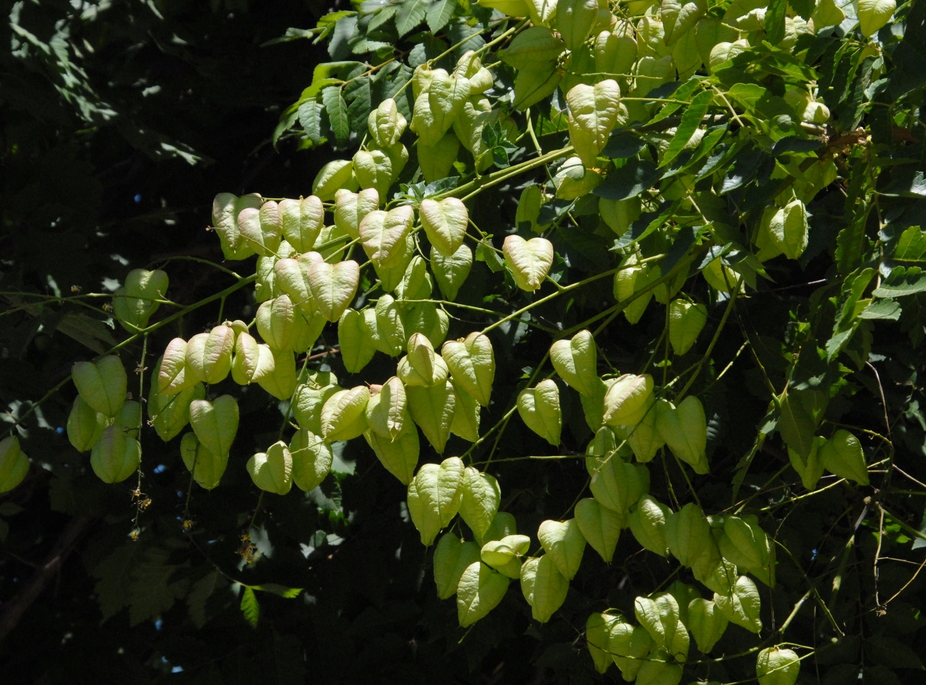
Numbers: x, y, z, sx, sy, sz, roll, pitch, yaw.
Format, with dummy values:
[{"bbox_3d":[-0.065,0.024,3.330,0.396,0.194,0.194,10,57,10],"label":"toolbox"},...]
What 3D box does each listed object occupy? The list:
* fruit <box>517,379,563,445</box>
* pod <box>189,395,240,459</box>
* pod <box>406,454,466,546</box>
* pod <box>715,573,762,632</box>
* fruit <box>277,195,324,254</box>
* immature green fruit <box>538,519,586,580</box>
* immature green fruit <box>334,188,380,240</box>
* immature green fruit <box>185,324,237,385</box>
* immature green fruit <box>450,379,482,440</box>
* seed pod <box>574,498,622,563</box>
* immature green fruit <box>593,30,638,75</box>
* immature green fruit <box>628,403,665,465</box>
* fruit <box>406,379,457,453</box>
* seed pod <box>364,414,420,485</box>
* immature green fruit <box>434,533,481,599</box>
[{"bbox_3d":[0.054,0.048,2.500,0.030,0.048,0.030,-14,-7,0],"label":"fruit"},{"bbox_3d":[-0.171,0.059,2.500,0.033,0.046,0.031,-10,-7,0],"label":"pod"},{"bbox_3d":[-0.019,0.109,2.480,0.038,0.062,0.034,5,-7,0],"label":"pod"},{"bbox_3d":[0.190,0.180,2.480,0.030,0.041,0.029,-24,-7,0],"label":"pod"},{"bbox_3d":[-0.116,-0.085,2.590,0.033,0.044,0.031,0,-9,0],"label":"fruit"},{"bbox_3d":[0.070,0.148,2.580,0.034,0.045,0.032,-12,-9,0],"label":"immature green fruit"},{"bbox_3d":[-0.076,-0.091,2.580,0.033,0.039,0.031,-6,-5,0],"label":"immature green fruit"},{"bbox_3d":[-0.181,0.009,2.590,0.035,0.044,0.033,5,-17,0],"label":"immature green fruit"},{"bbox_3d":[-0.003,0.048,2.620,0.033,0.049,0.032,-18,-3,0],"label":"immature green fruit"},{"bbox_3d":[0.099,0.135,2.610,0.033,0.048,0.032,-14,-2,0],"label":"seed pod"},{"bbox_3d":[0.110,-0.205,2.600,0.032,0.042,0.030,0,-5,0],"label":"immature green fruit"},{"bbox_3d":[0.131,0.064,2.580,0.029,0.045,0.029,0,-5,0],"label":"immature green fruit"},{"bbox_3d":[-0.023,0.052,2.590,0.034,0.052,0.033,-10,-3,0],"label":"fruit"},{"bbox_3d":[-0.048,0.073,2.520,0.035,0.054,0.032,-15,-7,0],"label":"seed pod"},{"bbox_3d":[-0.005,0.155,2.520,0.033,0.046,0.031,4,-7,0],"label":"immature green fruit"}]

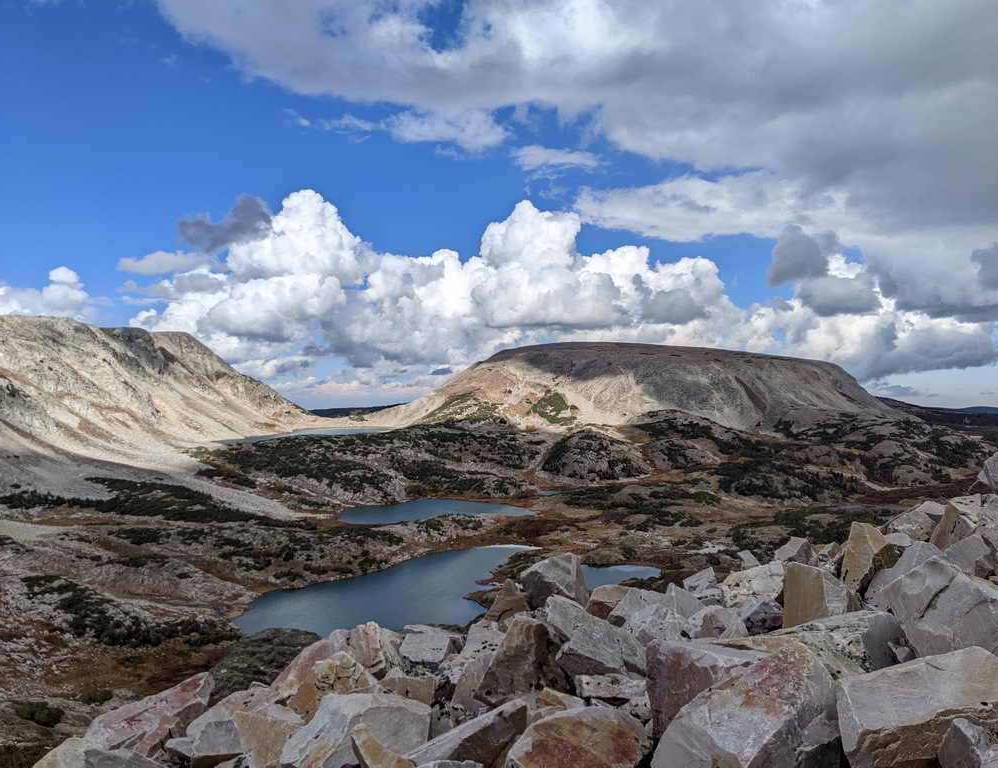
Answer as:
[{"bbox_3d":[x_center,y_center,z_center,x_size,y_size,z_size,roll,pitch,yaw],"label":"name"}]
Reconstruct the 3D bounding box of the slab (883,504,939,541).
[{"bbox_3d":[5.074,1.712,9.800,0.660,0.420,0.500,-1,-2,25],"label":"slab"}]

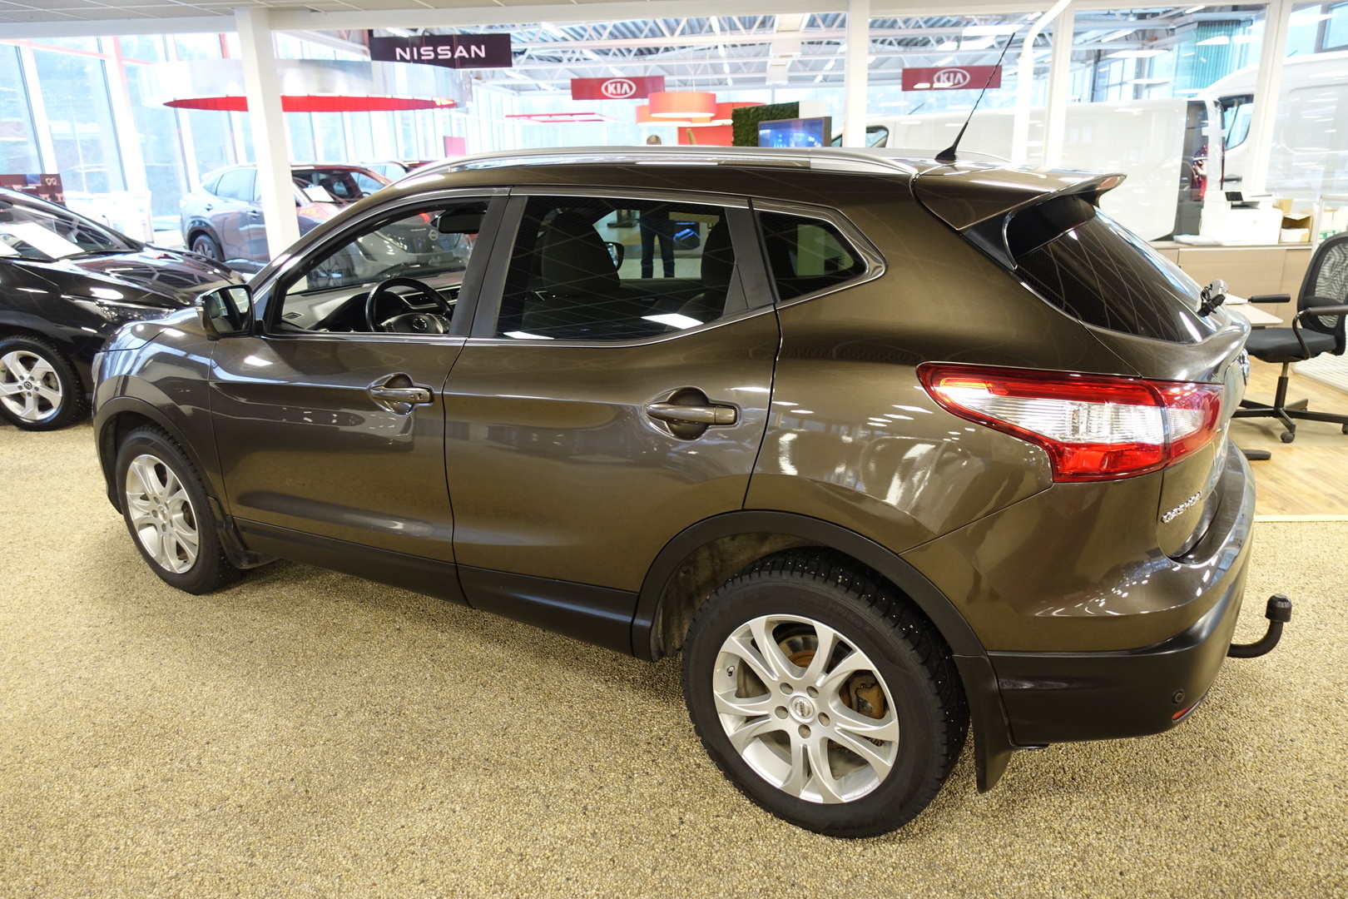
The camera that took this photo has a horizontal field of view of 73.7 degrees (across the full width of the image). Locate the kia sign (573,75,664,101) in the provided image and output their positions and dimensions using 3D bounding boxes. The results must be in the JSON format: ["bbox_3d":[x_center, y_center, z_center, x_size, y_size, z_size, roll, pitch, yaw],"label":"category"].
[{"bbox_3d":[-1.275,-8.277,20.600,2.150,0.500,0.040,1,17,7],"label":"kia sign"}]

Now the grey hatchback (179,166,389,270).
[{"bbox_3d":[-4.800,-3.030,12.150,4.590,1.660,1.860,11,21,34],"label":"grey hatchback"}]

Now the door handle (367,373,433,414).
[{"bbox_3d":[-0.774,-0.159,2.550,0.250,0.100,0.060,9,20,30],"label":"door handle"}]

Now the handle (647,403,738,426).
[{"bbox_3d":[0.042,-0.079,2.055,0.240,0.047,0.055,9,20,30],"label":"handle"}]

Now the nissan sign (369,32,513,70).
[{"bbox_3d":[-3.628,-6.181,14.000,2.170,0.500,0.040,1,17,7],"label":"nissan sign"}]

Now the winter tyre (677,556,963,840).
[{"bbox_3d":[0.348,0.584,2.180,0.680,0.680,0.220,9,20,30],"label":"winter tyre"}]

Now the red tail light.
[{"bbox_3d":[0.787,-0.059,1.807,0.530,0.230,0.370,9,20,30],"label":"red tail light"}]

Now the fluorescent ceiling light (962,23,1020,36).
[{"bbox_3d":[3.381,-4.485,9.600,0.600,0.060,0.600,1,17,7],"label":"fluorescent ceiling light"}]

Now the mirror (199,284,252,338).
[{"bbox_3d":[-1.412,-0.434,2.796,0.140,0.175,0.200,9,20,30],"label":"mirror"}]

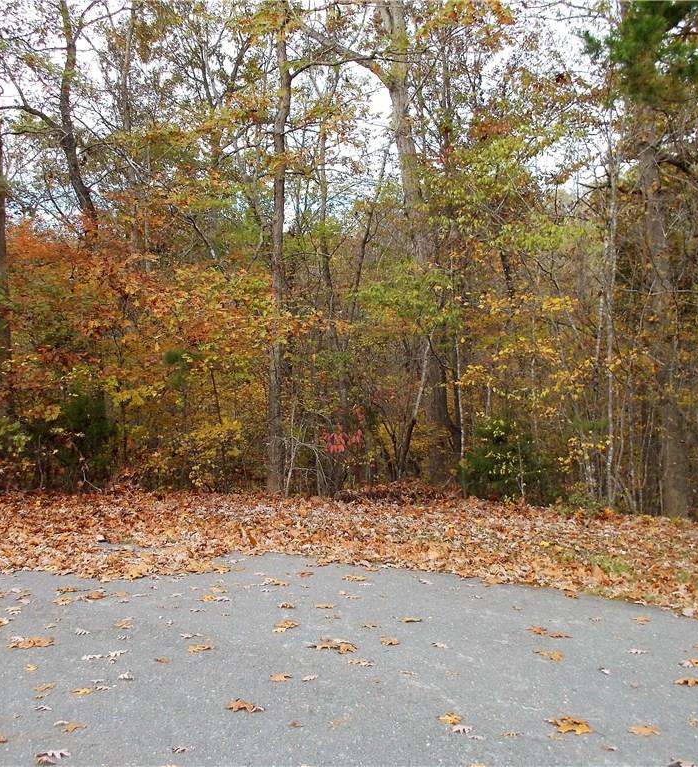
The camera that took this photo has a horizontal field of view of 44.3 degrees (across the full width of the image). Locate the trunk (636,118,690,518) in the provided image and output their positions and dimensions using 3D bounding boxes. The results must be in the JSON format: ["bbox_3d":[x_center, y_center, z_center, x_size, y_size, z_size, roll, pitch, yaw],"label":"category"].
[{"bbox_3d":[4.373,-0.910,12.000,0.350,5.608,0.350,-3,0,0],"label":"trunk"}]

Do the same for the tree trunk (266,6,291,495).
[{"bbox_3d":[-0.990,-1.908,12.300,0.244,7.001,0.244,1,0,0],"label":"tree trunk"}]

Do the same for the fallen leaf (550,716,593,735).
[{"bbox_3d":[0.993,1.533,3.843,0.190,0.030,0.150,-1,0,0],"label":"fallen leaf"}]

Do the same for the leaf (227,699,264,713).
[{"bbox_3d":[-0.497,1.546,4.117,0.170,0.035,0.120,-1,0,0],"label":"leaf"}]

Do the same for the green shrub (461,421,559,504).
[{"bbox_3d":[2.176,1.051,11.700,1.337,1.146,1.200,-1,0,0],"label":"green shrub"}]

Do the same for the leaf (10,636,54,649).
[{"bbox_3d":[-1.829,1.485,4.940,0.250,0.030,0.150,0,0,-12],"label":"leaf"}]

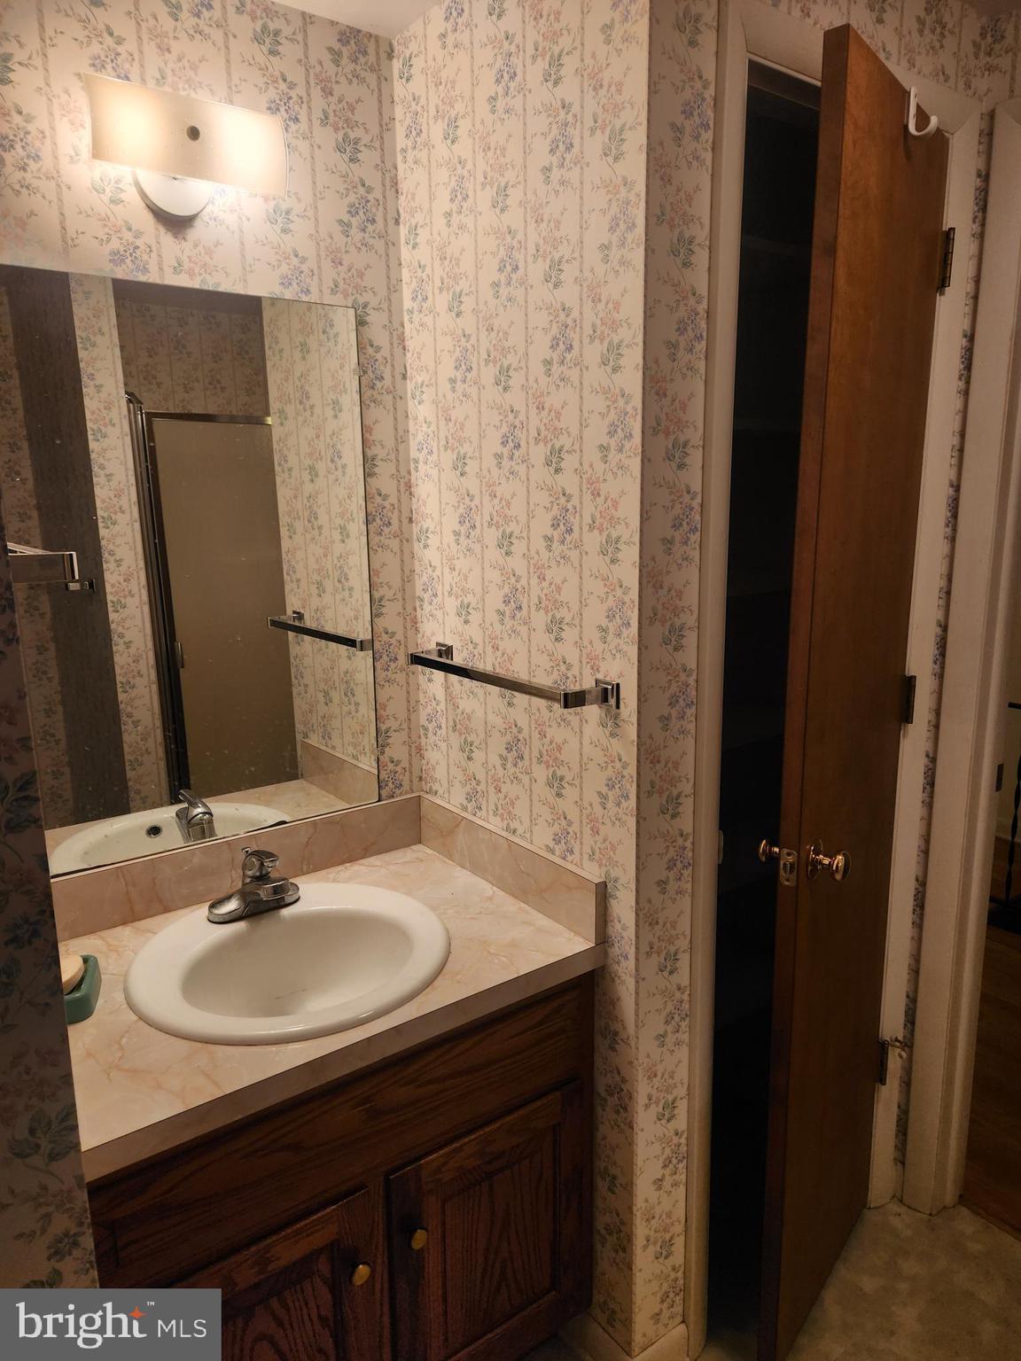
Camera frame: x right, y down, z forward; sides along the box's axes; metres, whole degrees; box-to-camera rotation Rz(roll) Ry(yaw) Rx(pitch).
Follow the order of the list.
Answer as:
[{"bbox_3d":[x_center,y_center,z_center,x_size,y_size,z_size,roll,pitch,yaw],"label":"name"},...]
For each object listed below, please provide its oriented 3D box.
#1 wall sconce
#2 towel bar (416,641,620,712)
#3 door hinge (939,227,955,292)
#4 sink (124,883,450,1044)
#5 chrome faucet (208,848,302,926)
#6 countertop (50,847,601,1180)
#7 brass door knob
[{"bbox_3d":[-0.484,-0.771,1.345,0.280,0.146,0.117,-9,14,-35],"label":"wall sconce"},{"bbox_3d":[-0.026,-0.008,1.496,0.088,0.043,0.508,-9,14,-35],"label":"towel bar"},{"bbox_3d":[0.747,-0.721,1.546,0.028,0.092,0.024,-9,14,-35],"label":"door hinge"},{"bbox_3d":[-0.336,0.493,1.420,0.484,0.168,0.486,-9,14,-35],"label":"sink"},{"bbox_3d":[-0.408,0.334,1.491,0.155,0.124,0.146,-9,14,-35],"label":"chrome faucet"},{"bbox_3d":[-0.324,0.440,1.425,0.768,0.041,0.546,-9,14,-35],"label":"countertop"},{"bbox_3d":[0.489,0.278,1.371,0.055,0.062,0.062,8,15,38],"label":"brass door knob"}]

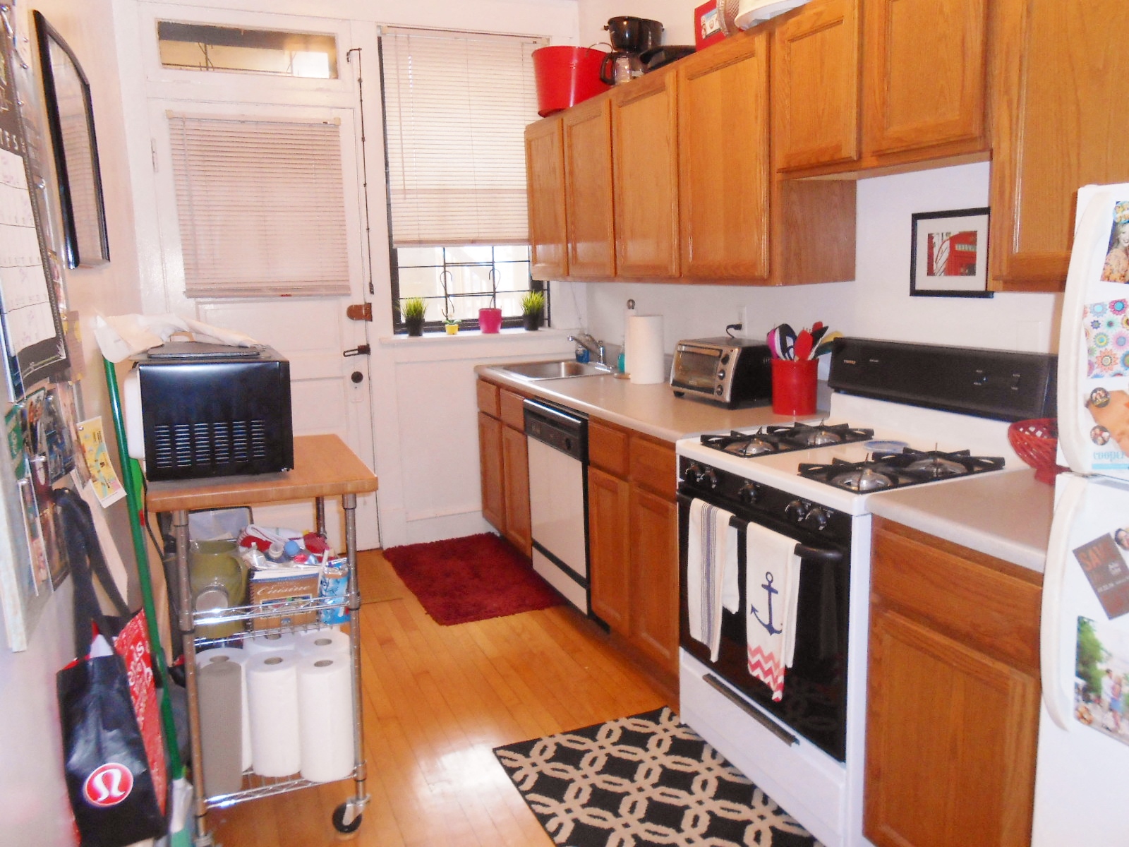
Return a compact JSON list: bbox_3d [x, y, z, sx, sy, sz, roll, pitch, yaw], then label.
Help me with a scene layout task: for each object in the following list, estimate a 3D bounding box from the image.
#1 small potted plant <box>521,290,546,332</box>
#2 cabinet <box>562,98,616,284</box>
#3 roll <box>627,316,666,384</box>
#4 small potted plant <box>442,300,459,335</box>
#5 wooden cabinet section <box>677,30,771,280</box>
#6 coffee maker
[{"bbox_3d":[-0.164,-0.587,4.391,0.130,0.200,0.130,-2,11,0],"label":"small potted plant"},{"bbox_3d":[0.237,-1.000,3.692,0.325,0.725,0.465,-7,12,-23],"label":"cabinet"},{"bbox_3d":[0.351,-0.316,3.628,0.152,0.283,0.152,-2,11,0],"label":"roll"},{"bbox_3d":[-0.579,-0.534,4.316,0.090,0.165,0.080,-6,11,-23],"label":"small potted plant"},{"bbox_3d":[0.665,-0.852,2.792,0.331,0.763,0.524,-6,12,-23],"label":"wooden cabinet section"},{"bbox_3d":[0.283,-1.482,3.435,0.240,0.285,0.175,-3,10,-8],"label":"coffee maker"}]

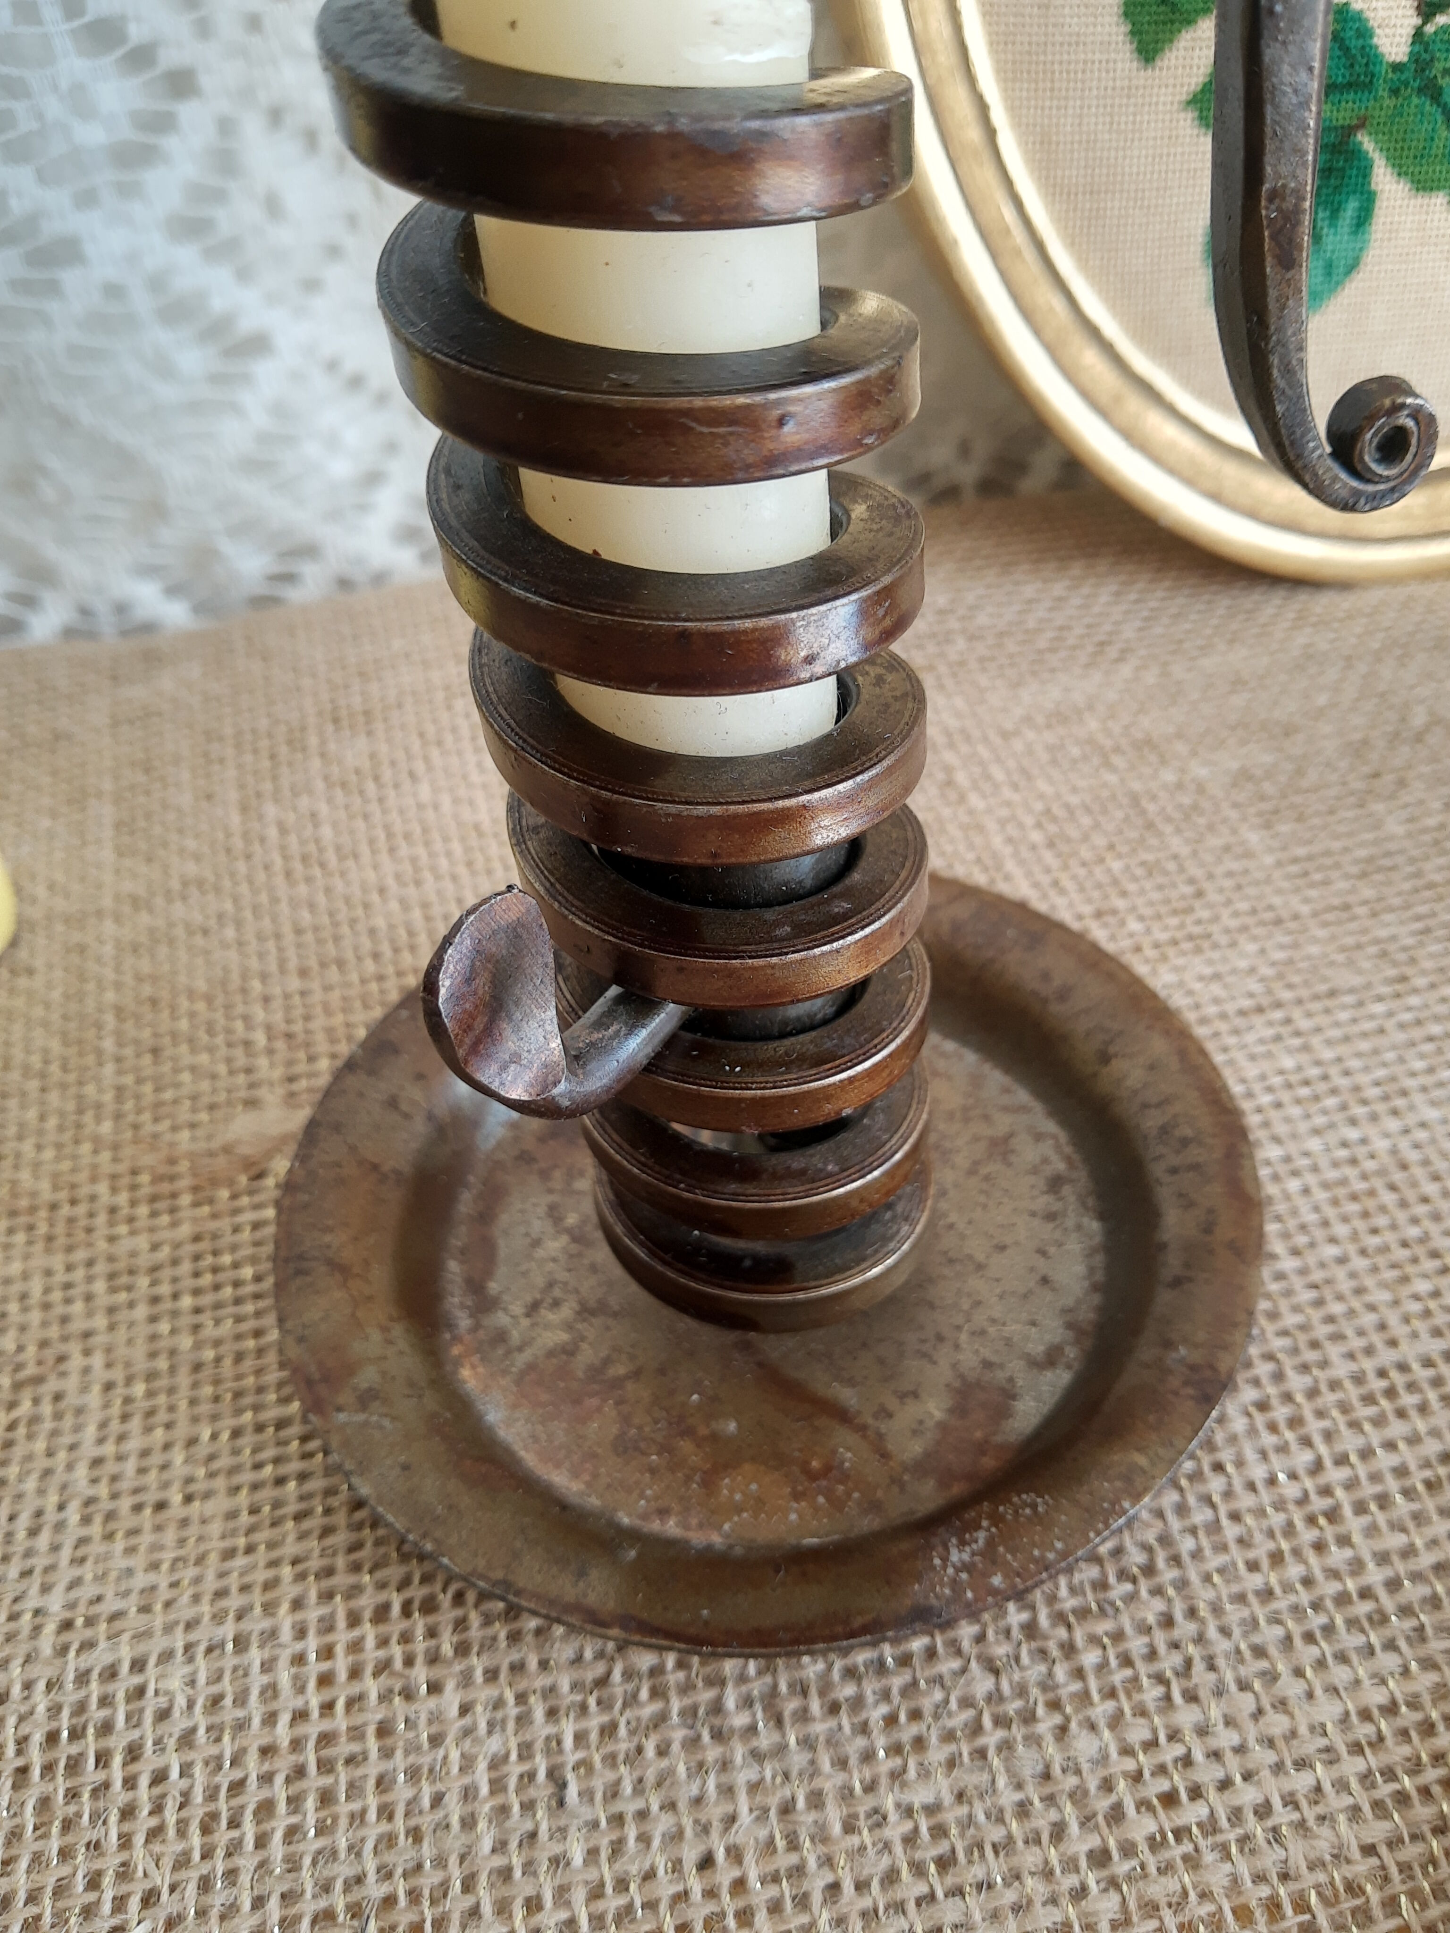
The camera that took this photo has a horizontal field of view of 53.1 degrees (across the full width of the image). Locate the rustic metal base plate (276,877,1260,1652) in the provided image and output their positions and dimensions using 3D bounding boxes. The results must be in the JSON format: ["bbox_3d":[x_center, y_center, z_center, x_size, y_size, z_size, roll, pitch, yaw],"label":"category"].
[{"bbox_3d":[0.004,0.025,0.161,0.104,0.011,0.104,-4,43,4],"label":"rustic metal base plate"}]

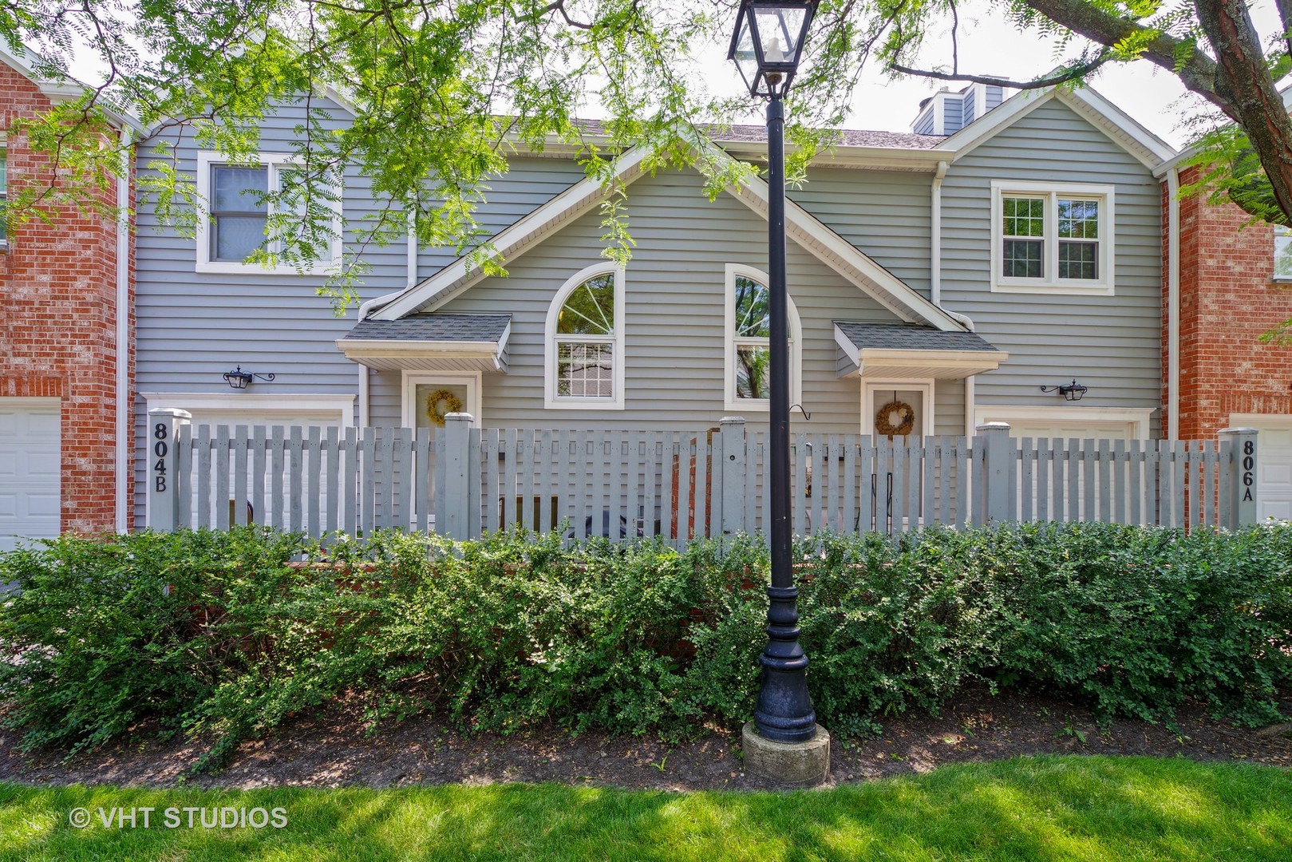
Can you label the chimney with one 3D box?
[{"bbox_3d":[7.538,-7.324,13.044,1.336,1.330,1.755,1,-3,-4],"label":"chimney"}]

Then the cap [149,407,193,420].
[{"bbox_3d":[-3.153,-0.119,3.578,0.153,0.056,0.153,1,-3,-4],"label":"cap"}]

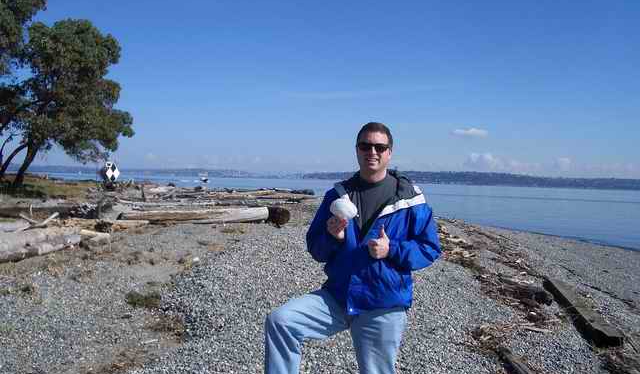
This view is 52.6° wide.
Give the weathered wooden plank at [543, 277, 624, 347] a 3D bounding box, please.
[{"bbox_3d":[3.460,1.620,8.770,0.270,0.200,4.100,2,1,11],"label":"weathered wooden plank"}]

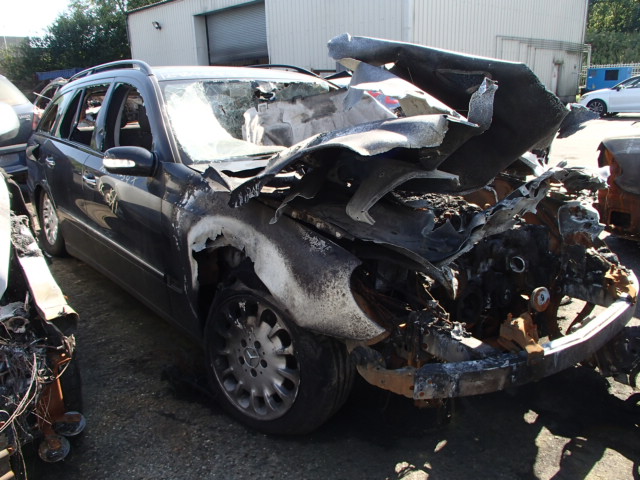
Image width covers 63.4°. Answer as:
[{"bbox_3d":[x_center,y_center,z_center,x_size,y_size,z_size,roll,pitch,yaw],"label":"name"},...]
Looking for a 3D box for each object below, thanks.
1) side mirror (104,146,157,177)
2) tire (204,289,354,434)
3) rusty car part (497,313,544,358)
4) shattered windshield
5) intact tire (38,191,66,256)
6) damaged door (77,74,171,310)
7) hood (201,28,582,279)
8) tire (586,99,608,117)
[{"bbox_3d":[-0.822,-0.347,2.254,0.210,0.135,0.135,-11,18,-38],"label":"side mirror"},{"bbox_3d":[-0.174,0.404,1.910,0.645,0.645,0.235,12,13,37],"label":"tire"},{"bbox_3d":[0.614,0.300,1.628,0.130,0.130,0.130,-11,18,-38],"label":"rusty car part"},{"bbox_3d":[-0.176,-0.679,2.902,1.400,0.170,0.830,-11,48,-38],"label":"shattered windshield"},{"bbox_3d":[-1.978,-0.151,4.020,0.225,0.640,0.640,-11,18,-38],"label":"intact tire"},{"bbox_3d":[-0.943,-0.278,2.679,0.250,1.070,1.140,-11,18,-38],"label":"damaged door"},{"bbox_3d":[0.500,-0.430,2.156,1.400,0.700,1.100,-11,18,-38],"label":"hood"},{"bbox_3d":[9.659,-4.583,18.100,0.630,0.630,0.220,-2,14,-6],"label":"tire"}]

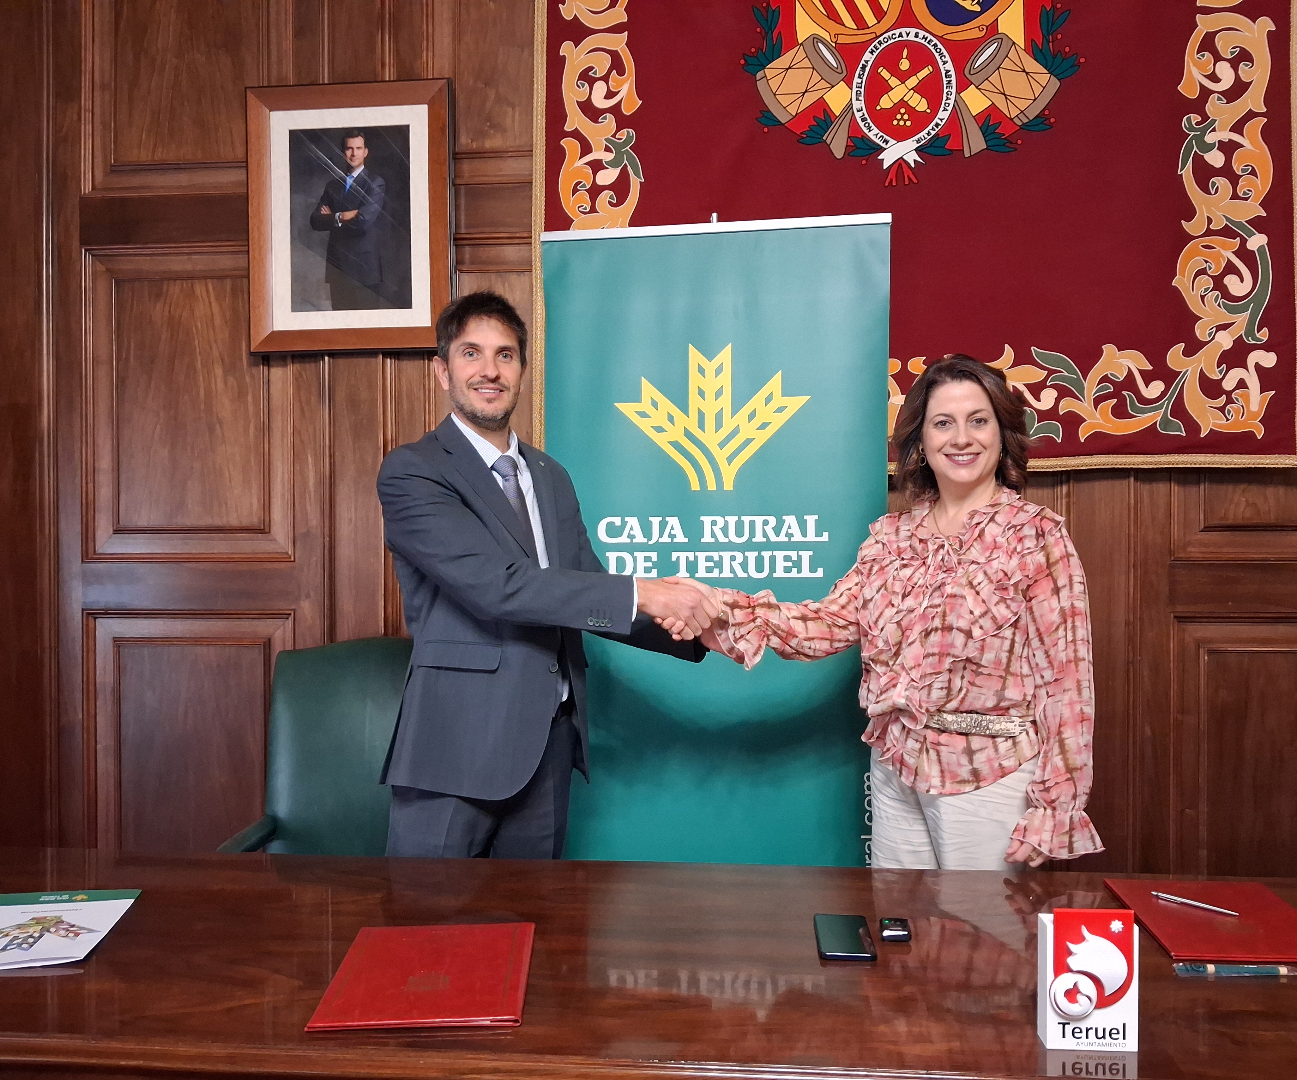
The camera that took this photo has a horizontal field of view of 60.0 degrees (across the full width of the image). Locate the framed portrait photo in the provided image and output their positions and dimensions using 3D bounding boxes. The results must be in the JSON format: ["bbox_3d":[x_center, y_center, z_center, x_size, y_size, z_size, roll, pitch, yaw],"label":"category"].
[{"bbox_3d":[-0.765,-0.825,2.870,0.515,0.685,0.045,-1,0,5],"label":"framed portrait photo"}]

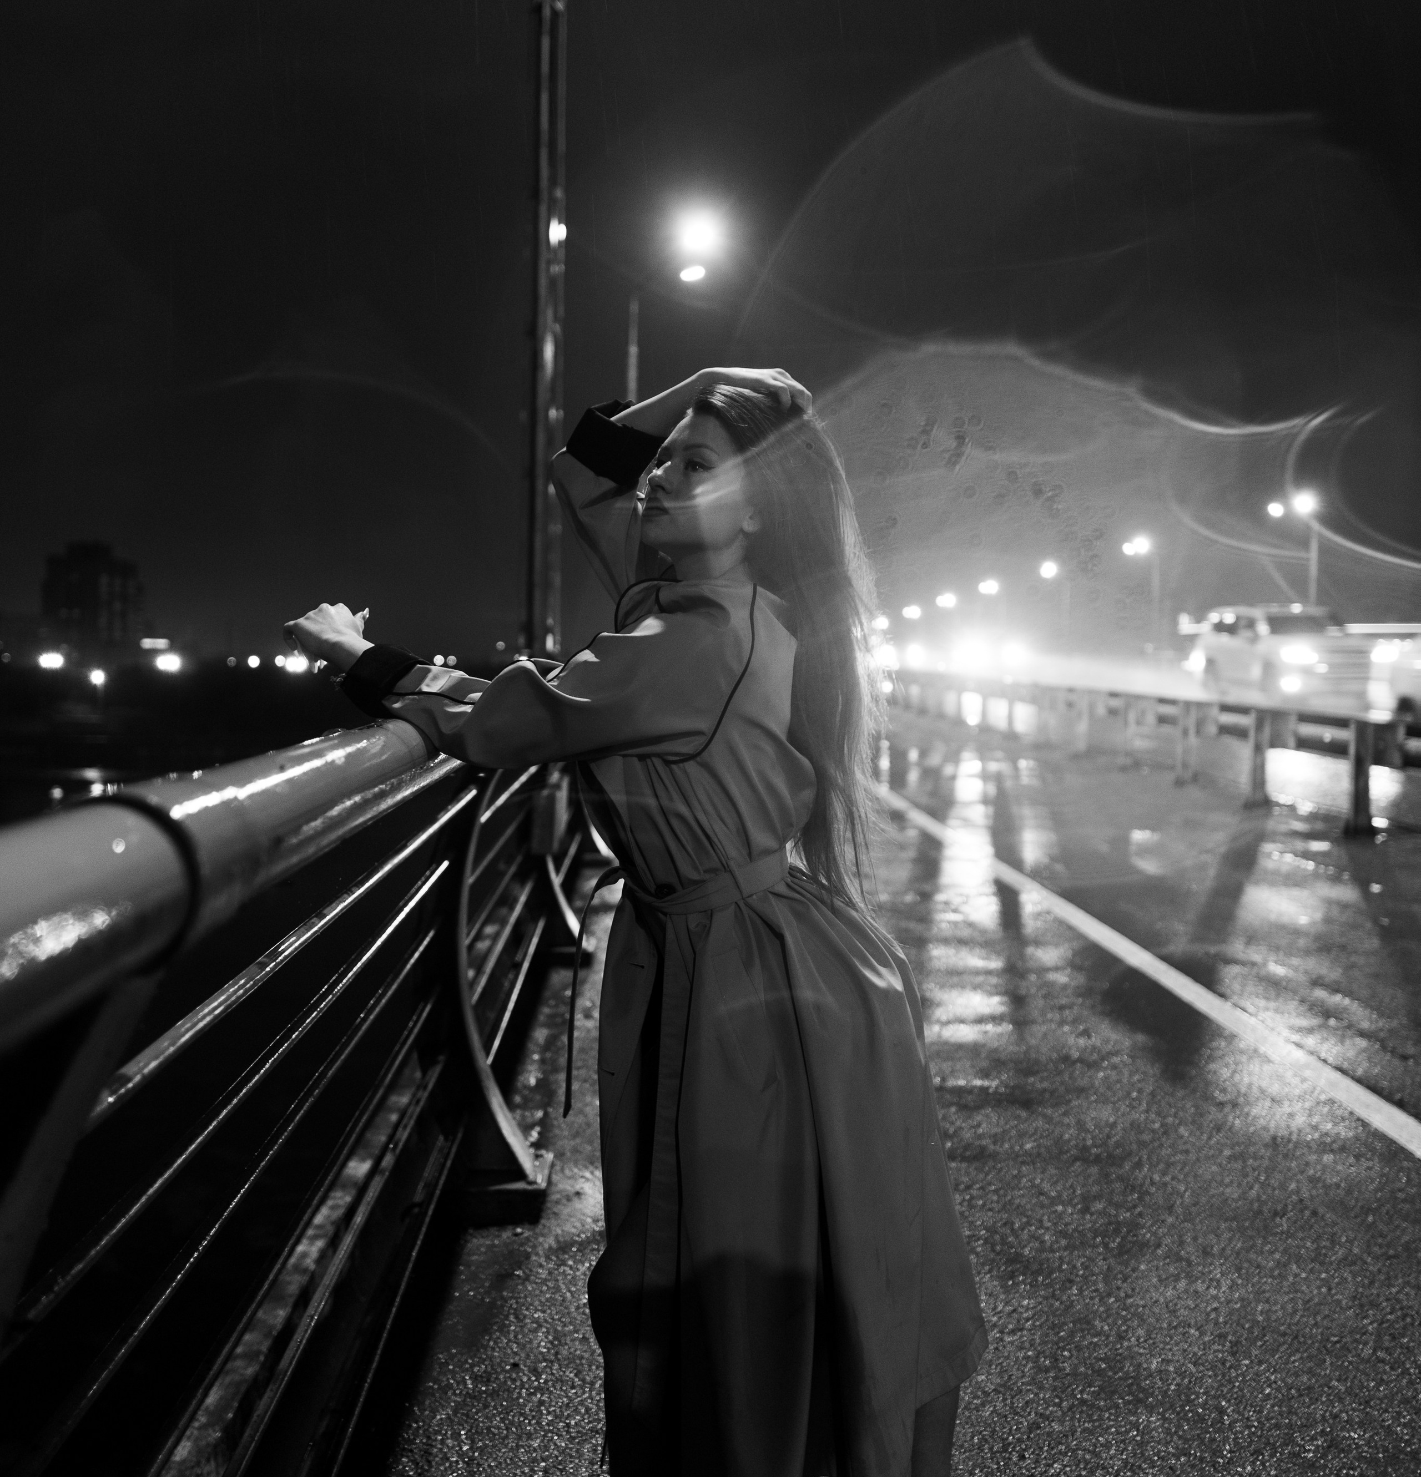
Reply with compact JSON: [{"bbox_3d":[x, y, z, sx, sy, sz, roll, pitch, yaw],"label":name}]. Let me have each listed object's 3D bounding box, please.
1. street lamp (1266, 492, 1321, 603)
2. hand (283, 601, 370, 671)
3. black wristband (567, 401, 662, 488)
[{"bbox_3d":[28.770,-6.761,70.000,2.200,9.900,0.500,1,3,1],"label":"street lamp"},{"bbox_3d":[-0.516,-0.138,1.910,0.130,0.100,0.100,4,4,44],"label":"hand"},{"bbox_3d":[-0.132,-0.399,1.930,0.120,0.075,0.100,32,18,0],"label":"black wristband"}]

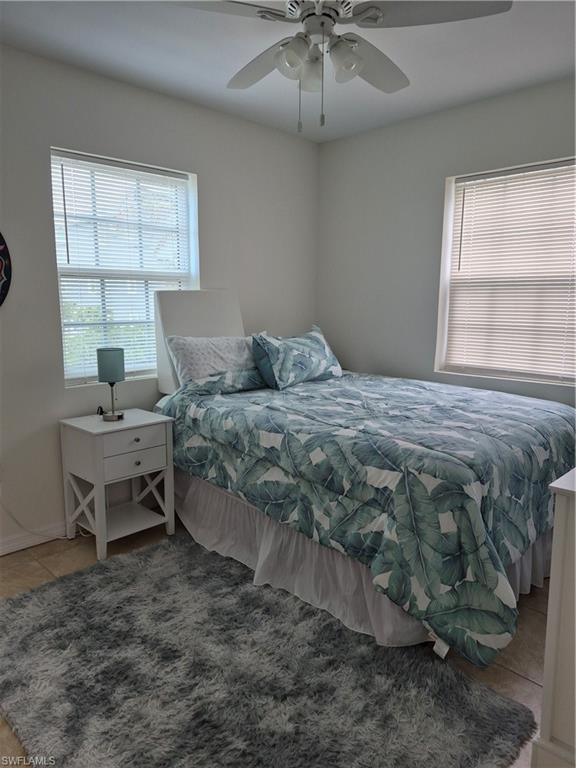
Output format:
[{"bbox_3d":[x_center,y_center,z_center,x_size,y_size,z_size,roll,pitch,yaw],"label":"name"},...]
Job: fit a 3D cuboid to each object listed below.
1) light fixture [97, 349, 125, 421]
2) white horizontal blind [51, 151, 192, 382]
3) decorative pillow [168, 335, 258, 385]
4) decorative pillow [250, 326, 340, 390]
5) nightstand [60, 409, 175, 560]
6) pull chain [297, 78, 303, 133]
[{"bbox_3d":[-0.964,0.000,2.790,0.149,0.377,0.149,-10,14,-44],"label":"light fixture"},{"bbox_3d":[-0.927,-0.642,2.991,0.862,1.205,0.040,-10,14,-44],"label":"white horizontal blind"},{"bbox_3d":[-0.392,-0.138,3.113,0.645,0.413,0.171,-10,-16,-44],"label":"decorative pillow"},{"bbox_3d":[0.087,-0.201,3.483,0.192,0.423,0.665,-28,-11,40],"label":"decorative pillow"},{"bbox_3d":[-0.924,0.525,2.804,0.383,0.662,0.447,10,14,44],"label":"nightstand"},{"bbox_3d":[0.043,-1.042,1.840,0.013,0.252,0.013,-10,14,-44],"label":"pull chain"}]

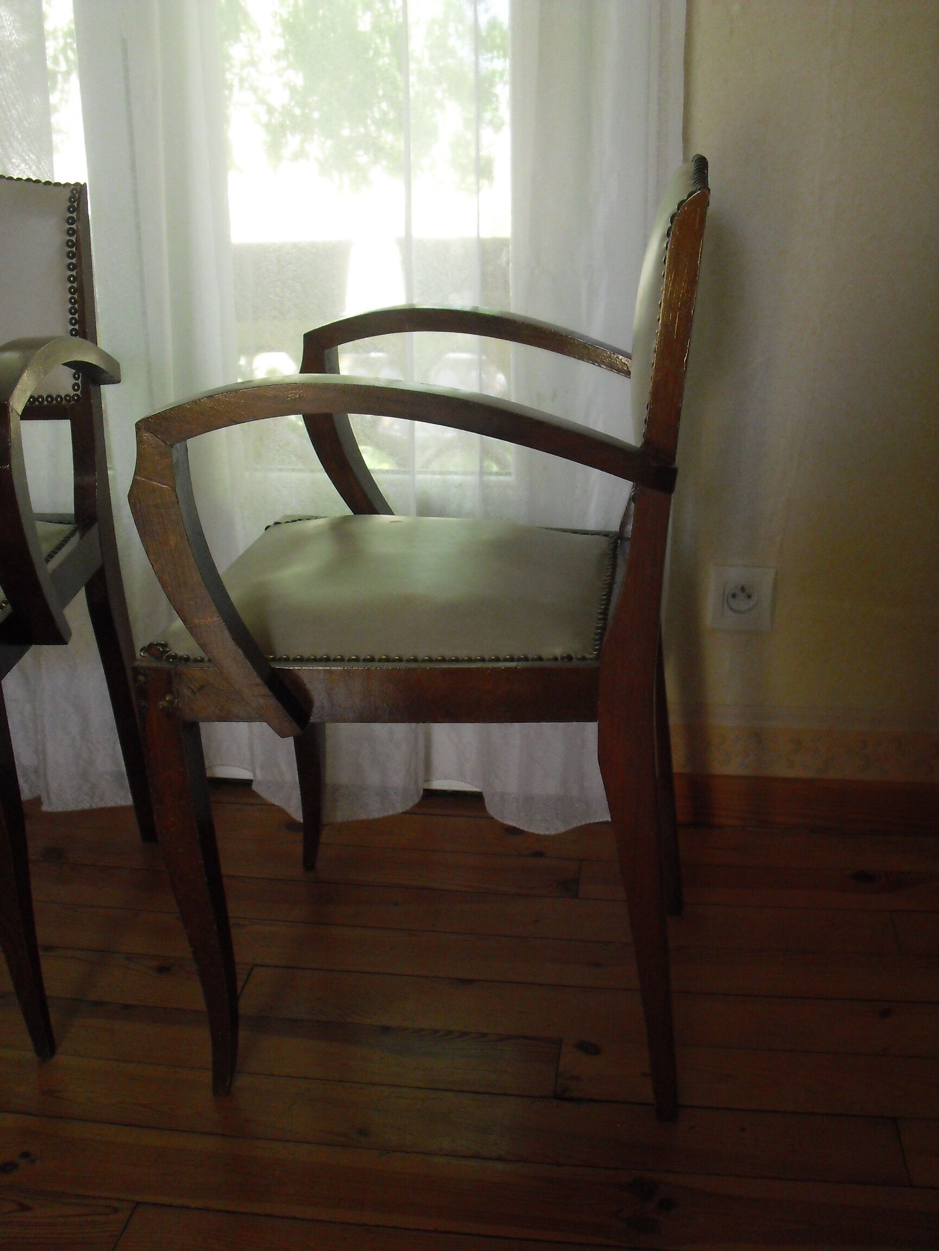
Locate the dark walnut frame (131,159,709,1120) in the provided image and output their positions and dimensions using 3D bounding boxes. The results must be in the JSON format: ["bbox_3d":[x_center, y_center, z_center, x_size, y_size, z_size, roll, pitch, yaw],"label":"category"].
[{"bbox_3d":[-0.011,-0.001,1.273,0.465,0.840,0.510,3,22,8],"label":"dark walnut frame"}]

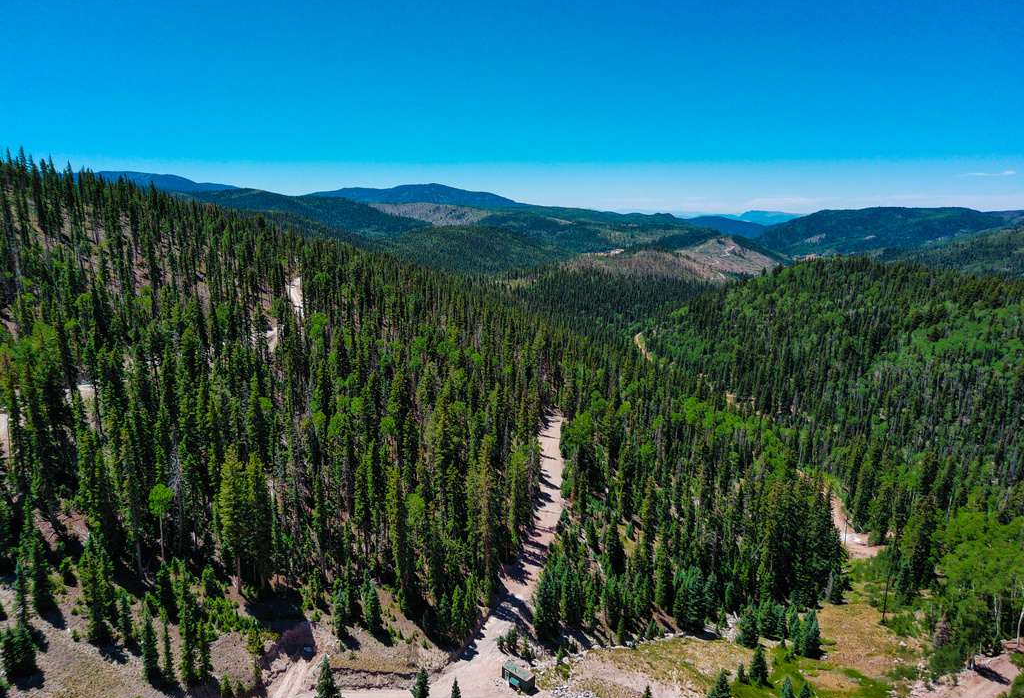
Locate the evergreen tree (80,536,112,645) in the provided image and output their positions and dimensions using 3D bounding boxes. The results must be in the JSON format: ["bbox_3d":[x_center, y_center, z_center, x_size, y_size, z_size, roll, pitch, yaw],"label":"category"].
[{"bbox_3d":[-73.330,41.560,118.380,4.700,19.720,4.700,0,12,0],"label":"evergreen tree"}]

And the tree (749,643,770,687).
[{"bbox_3d":[45.410,57.210,123.520,3.270,7.990,3.270,0,12,0],"label":"tree"}]

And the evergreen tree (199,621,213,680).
[{"bbox_3d":[-55.376,54.384,123.446,2.500,11.360,2.500,0,11,0],"label":"evergreen tree"}]

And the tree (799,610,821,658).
[{"bbox_3d":[61.783,57.678,138.827,3.500,10.890,3.500,0,11,0],"label":"tree"}]

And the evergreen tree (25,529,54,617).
[{"bbox_3d":[-87.250,40.810,125.040,4.230,16.500,4.230,0,12,0],"label":"evergreen tree"}]

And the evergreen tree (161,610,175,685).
[{"bbox_3d":[-61.165,52.620,120.770,2.100,14.860,2.100,0,11,0],"label":"evergreen tree"}]

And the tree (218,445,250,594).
[{"bbox_3d":[-55.710,34.080,135.510,5.180,30.440,5.180,0,12,0],"label":"tree"}]

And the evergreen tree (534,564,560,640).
[{"bbox_3d":[7.310,49.900,134.760,4.560,15.760,4.560,0,12,0],"label":"evergreen tree"}]

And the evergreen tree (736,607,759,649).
[{"bbox_3d":[47.280,54.930,134.640,4.350,7.940,4.350,0,12,0],"label":"evergreen tree"}]

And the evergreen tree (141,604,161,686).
[{"bbox_3d":[-60.180,48.380,112.180,2.800,13.860,2.800,0,12,0],"label":"evergreen tree"}]

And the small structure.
[{"bbox_3d":[1.300,61.962,128.546,6.150,2.500,2.400,11,15,43],"label":"small structure"}]

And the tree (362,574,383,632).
[{"bbox_3d":[-27.545,51.008,135.192,3.200,11.390,3.200,0,11,0],"label":"tree"}]

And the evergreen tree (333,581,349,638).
[{"bbox_3d":[-33.683,52.298,134.942,2.800,10.960,2.800,0,11,0],"label":"evergreen tree"}]

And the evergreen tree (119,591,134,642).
[{"bbox_3d":[-73.184,51.032,129.238,2.600,9.670,2.600,0,11,0],"label":"evergreen tree"}]

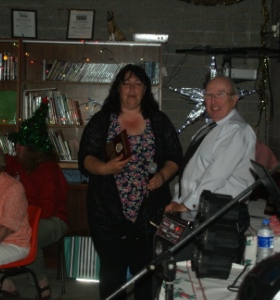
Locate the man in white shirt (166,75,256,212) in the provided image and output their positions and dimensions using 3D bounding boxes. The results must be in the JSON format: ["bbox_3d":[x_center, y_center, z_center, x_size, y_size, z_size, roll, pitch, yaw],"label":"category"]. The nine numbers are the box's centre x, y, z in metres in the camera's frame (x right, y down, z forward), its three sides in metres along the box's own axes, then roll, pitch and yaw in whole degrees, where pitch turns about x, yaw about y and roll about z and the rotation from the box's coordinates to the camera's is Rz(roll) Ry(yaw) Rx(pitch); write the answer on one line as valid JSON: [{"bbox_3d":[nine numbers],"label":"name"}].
[{"bbox_3d":[0.374,0.413,3.981,0.460,1.610,0.500,-1,4,-25],"label":"man in white shirt"}]

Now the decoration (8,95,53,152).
[{"bbox_3d":[-0.733,-0.171,5.100,0.300,0.370,0.270,12,4,17],"label":"decoration"}]

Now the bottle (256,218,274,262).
[{"bbox_3d":[0.517,0.394,3.087,0.066,0.220,0.066,1,4,0],"label":"bottle"}]

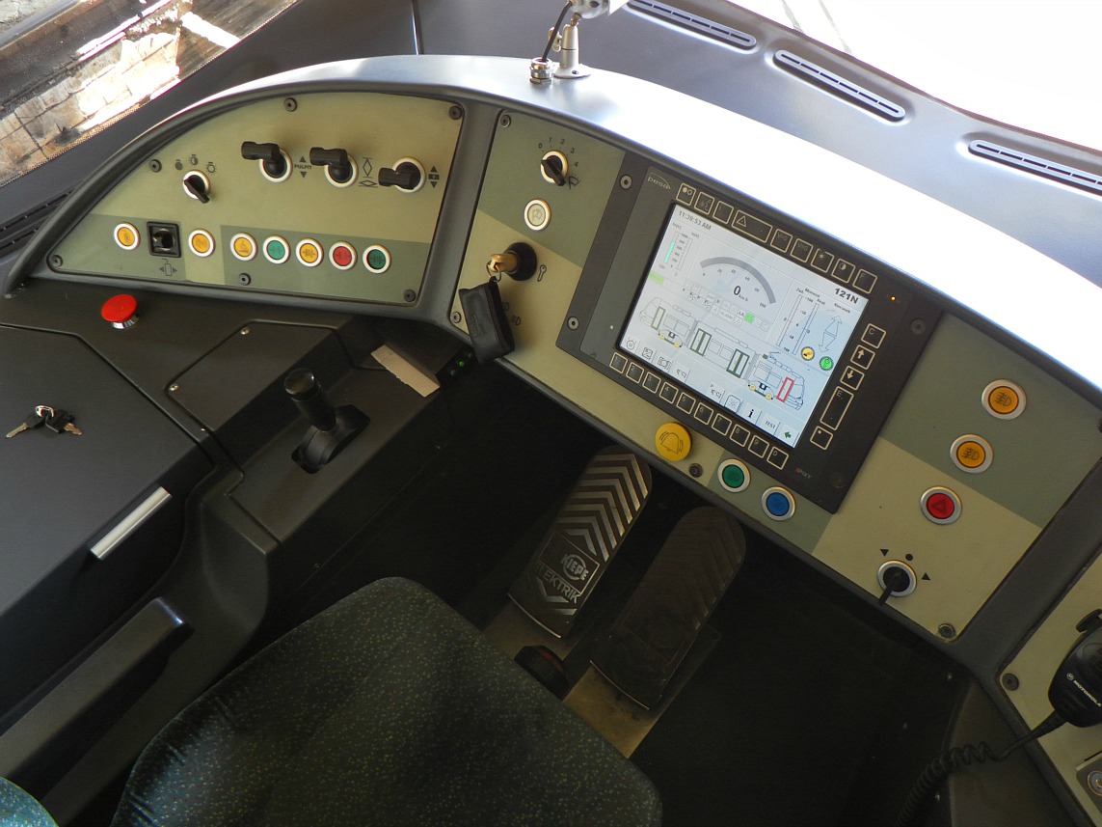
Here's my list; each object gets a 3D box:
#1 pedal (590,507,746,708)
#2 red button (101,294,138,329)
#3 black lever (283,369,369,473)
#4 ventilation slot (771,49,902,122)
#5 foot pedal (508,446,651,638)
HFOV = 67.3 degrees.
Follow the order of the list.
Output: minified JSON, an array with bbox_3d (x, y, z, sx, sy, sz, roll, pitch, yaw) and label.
[{"bbox_3d":[0.188,0.286,1.260,0.116,0.035,0.300,33,89,26],"label":"pedal"},{"bbox_3d":[-0.534,-0.124,1.026,0.042,0.029,0.042,-3,54,5],"label":"red button"},{"bbox_3d":[-0.270,-0.004,0.947,0.042,0.119,0.097,33,64,26],"label":"black lever"},{"bbox_3d":[0.366,-0.418,1.063,0.031,0.015,0.198,-38,59,-19],"label":"ventilation slot"},{"bbox_3d":[0.060,0.199,1.336,0.117,0.035,0.304,33,89,26],"label":"foot pedal"}]

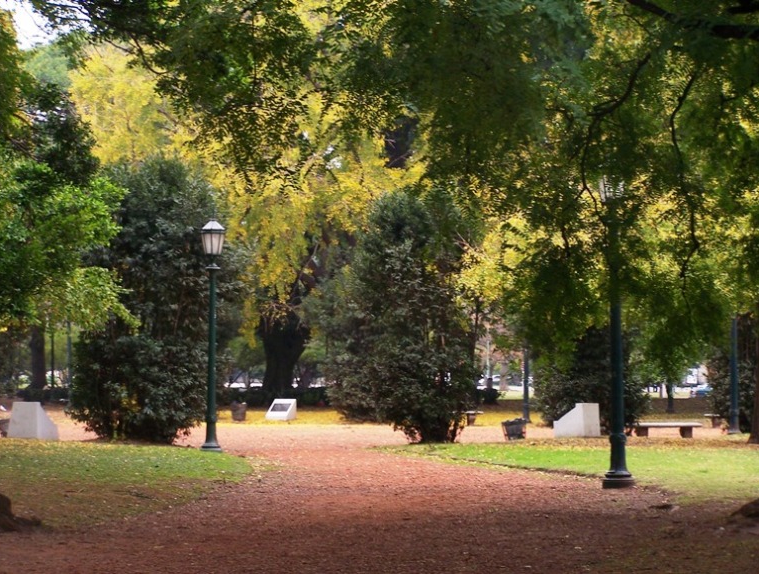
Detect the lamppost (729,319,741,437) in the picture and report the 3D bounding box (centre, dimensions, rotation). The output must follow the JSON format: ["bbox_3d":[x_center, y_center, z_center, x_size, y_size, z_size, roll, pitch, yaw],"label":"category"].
[{"bbox_3d":[10.021,1.737,73.087,0.470,4.800,0.470,0,-2,0],"label":"lamppost"}]

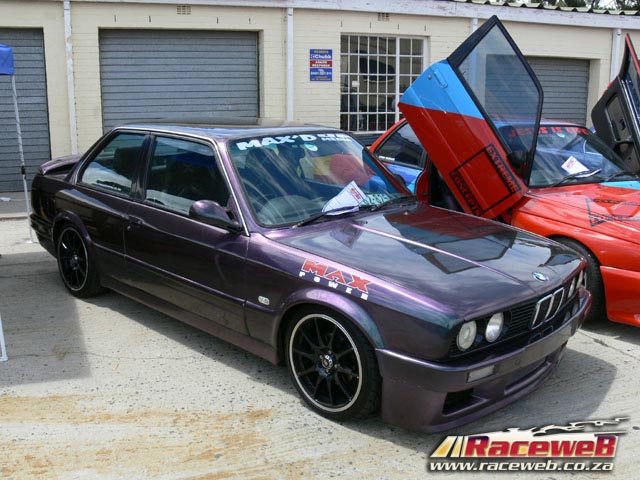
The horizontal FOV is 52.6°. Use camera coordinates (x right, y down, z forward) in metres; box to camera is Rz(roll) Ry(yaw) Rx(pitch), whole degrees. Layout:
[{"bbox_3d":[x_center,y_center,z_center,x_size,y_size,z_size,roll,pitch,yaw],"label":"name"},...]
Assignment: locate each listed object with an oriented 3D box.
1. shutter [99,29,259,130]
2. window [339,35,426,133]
[{"bbox_3d":[-2.019,-1.934,9.575,2.294,2.261,0.100,-4,14,-16],"label":"shutter"},{"bbox_3d":[1.043,-2.494,10.391,1.495,1.509,0.100,-4,14,-16],"label":"window"}]

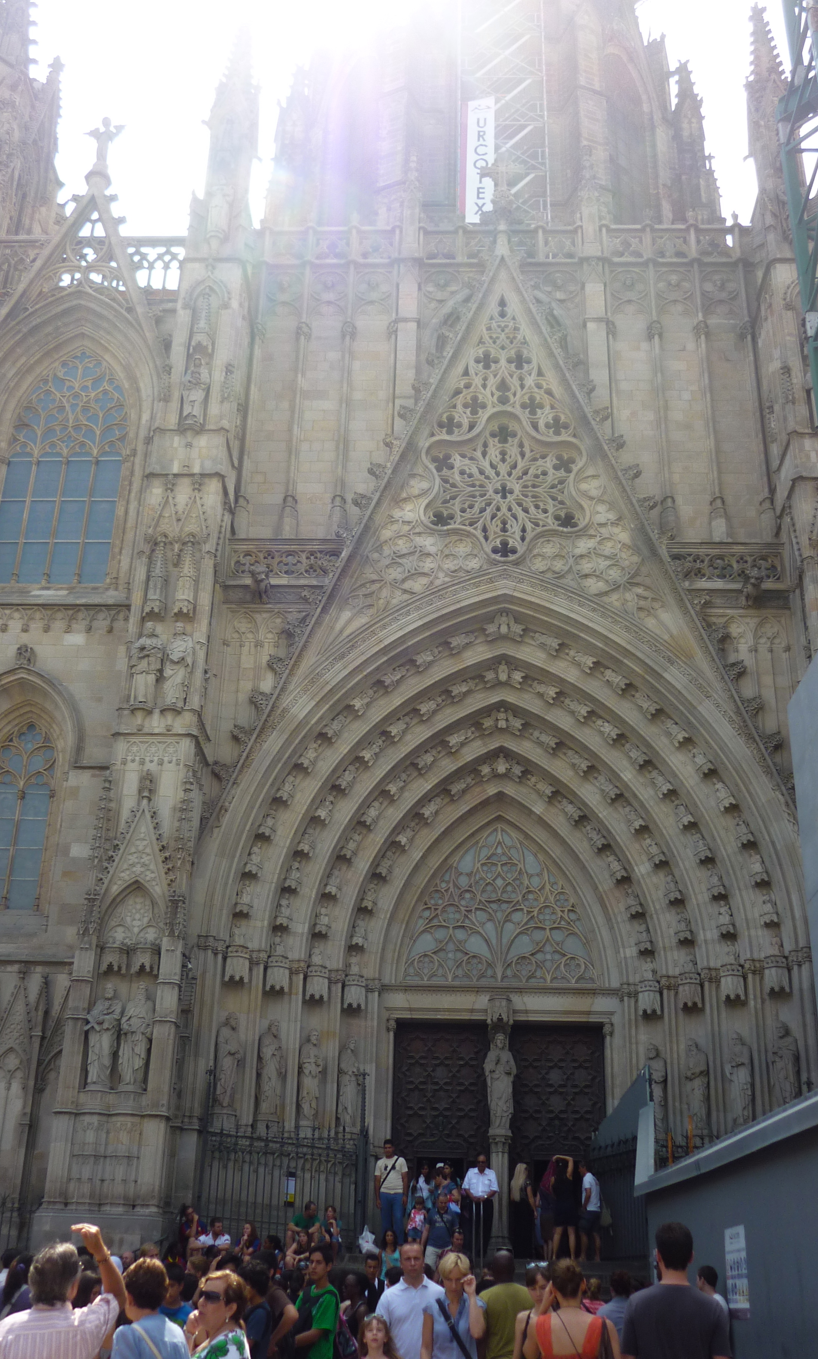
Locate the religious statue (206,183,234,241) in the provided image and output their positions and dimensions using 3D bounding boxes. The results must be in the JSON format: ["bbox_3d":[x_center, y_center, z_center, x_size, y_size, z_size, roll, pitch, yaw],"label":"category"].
[{"bbox_3d":[-4.417,-10.937,30.314,0.540,1.631,0.480,1,-25,2],"label":"religious statue"}]

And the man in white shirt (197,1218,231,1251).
[{"bbox_3d":[-3.027,8.969,20.041,0.600,1.180,0.780,1,-25,2],"label":"man in white shirt"}]

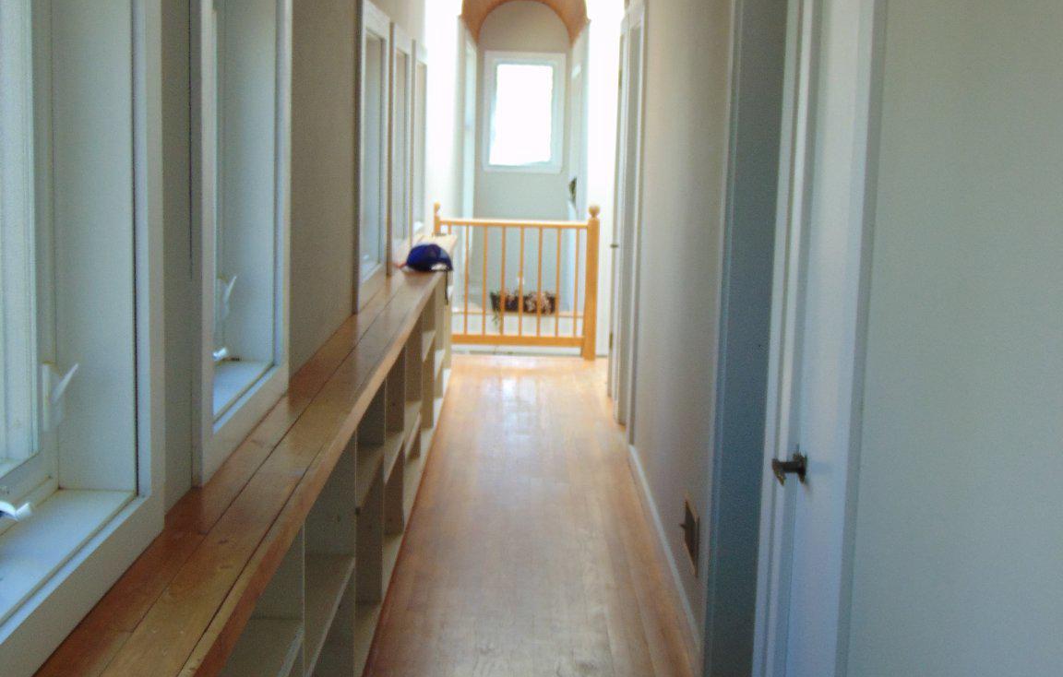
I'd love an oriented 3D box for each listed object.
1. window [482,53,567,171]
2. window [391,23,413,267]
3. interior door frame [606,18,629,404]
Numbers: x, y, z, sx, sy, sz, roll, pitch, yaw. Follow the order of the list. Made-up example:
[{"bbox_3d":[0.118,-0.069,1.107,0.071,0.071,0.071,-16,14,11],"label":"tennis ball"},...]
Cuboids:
[{"bbox_3d":[-0.065,-2.058,13.052,0.730,1.075,0.130,1,8,-1],"label":"window"},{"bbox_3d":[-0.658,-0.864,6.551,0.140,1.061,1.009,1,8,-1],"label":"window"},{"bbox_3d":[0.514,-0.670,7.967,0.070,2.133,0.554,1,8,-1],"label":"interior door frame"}]

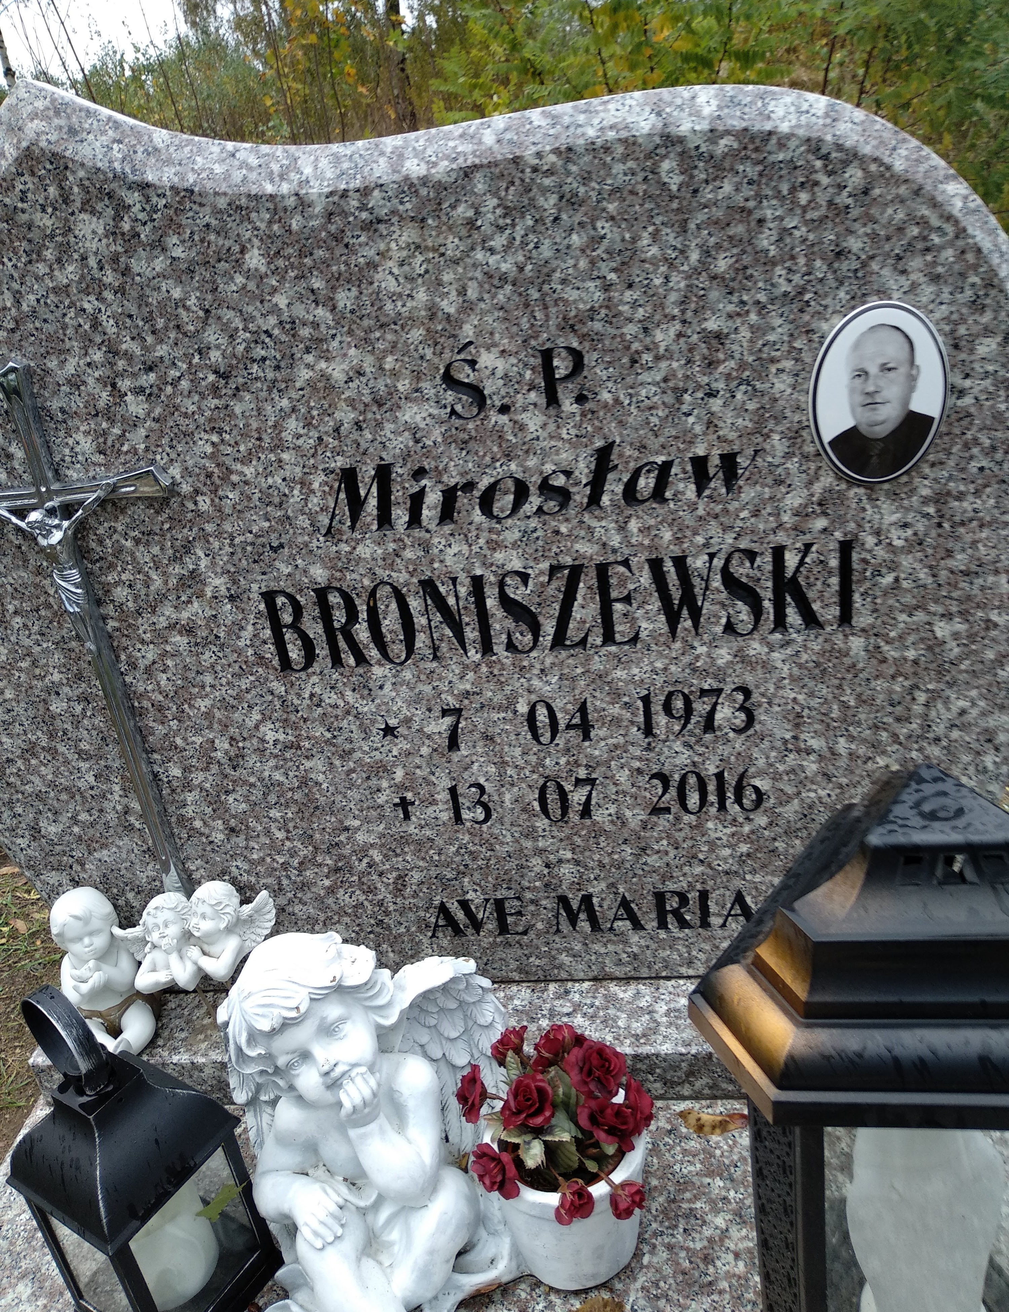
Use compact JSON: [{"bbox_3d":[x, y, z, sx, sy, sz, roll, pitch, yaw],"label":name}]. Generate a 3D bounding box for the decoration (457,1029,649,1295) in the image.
[{"bbox_3d":[0.039,0.341,0.701,0.137,0.173,0.134,-5,25,10],"label":"decoration"}]

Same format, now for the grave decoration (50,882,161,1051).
[{"bbox_3d":[-0.351,0.270,0.882,0.085,0.156,0.081,-16,25,-16],"label":"grave decoration"}]

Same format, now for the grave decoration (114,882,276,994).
[{"bbox_3d":[-0.257,0.234,0.844,0.137,0.094,0.046,-11,13,-5],"label":"grave decoration"}]

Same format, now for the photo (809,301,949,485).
[{"bbox_3d":[0.255,-0.176,0.687,0.091,0.122,0.007,-5,20,10],"label":"photo"}]

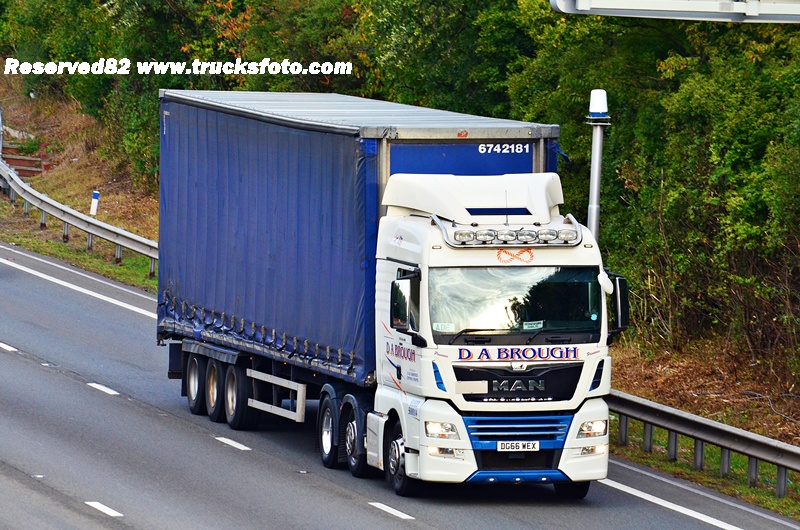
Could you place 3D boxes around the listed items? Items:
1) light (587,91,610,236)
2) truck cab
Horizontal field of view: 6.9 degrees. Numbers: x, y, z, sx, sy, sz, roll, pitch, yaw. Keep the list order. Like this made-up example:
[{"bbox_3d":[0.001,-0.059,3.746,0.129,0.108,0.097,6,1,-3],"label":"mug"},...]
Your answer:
[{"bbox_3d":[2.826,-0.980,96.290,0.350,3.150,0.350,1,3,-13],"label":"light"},{"bbox_3d":[1.171,0.890,80.929,2.720,3.900,2.720,0,3,-13],"label":"truck cab"}]

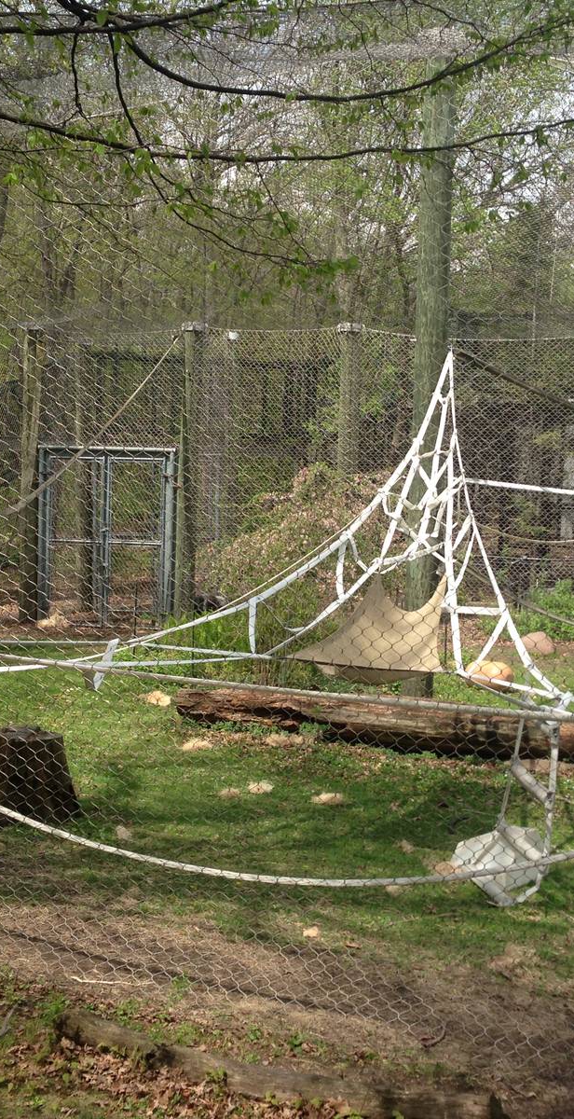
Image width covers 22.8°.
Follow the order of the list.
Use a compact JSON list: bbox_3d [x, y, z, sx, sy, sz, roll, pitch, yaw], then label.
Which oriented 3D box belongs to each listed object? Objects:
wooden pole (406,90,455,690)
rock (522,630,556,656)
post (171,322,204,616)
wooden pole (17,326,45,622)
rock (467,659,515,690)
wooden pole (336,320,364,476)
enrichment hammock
[{"bbox_3d":[1.099,-1.310,11.000,0.240,4.804,0.240,2,3,5],"label":"wooden pole"},{"bbox_3d":[2.502,0.832,14.100,0.360,0.250,0.320,2,3,10],"label":"rock"},{"bbox_3d":[-1.184,-1.083,17.300,0.250,3.583,0.250,2,3,-4],"label":"post"},{"bbox_3d":[-3.079,-1.009,17.000,0.240,3.520,0.240,1,3,-10],"label":"wooden pole"},{"bbox_3d":[1.837,1.044,12.917,0.430,0.230,0.360,2,4,8],"label":"rock"},{"bbox_3d":[0.716,-0.996,16.800,0.270,3.588,0.270,1,3,2],"label":"wooden pole"},{"bbox_3d":[0.561,0.479,10.000,1.060,0.680,0.800,1,4,-3],"label":"enrichment hammock"}]

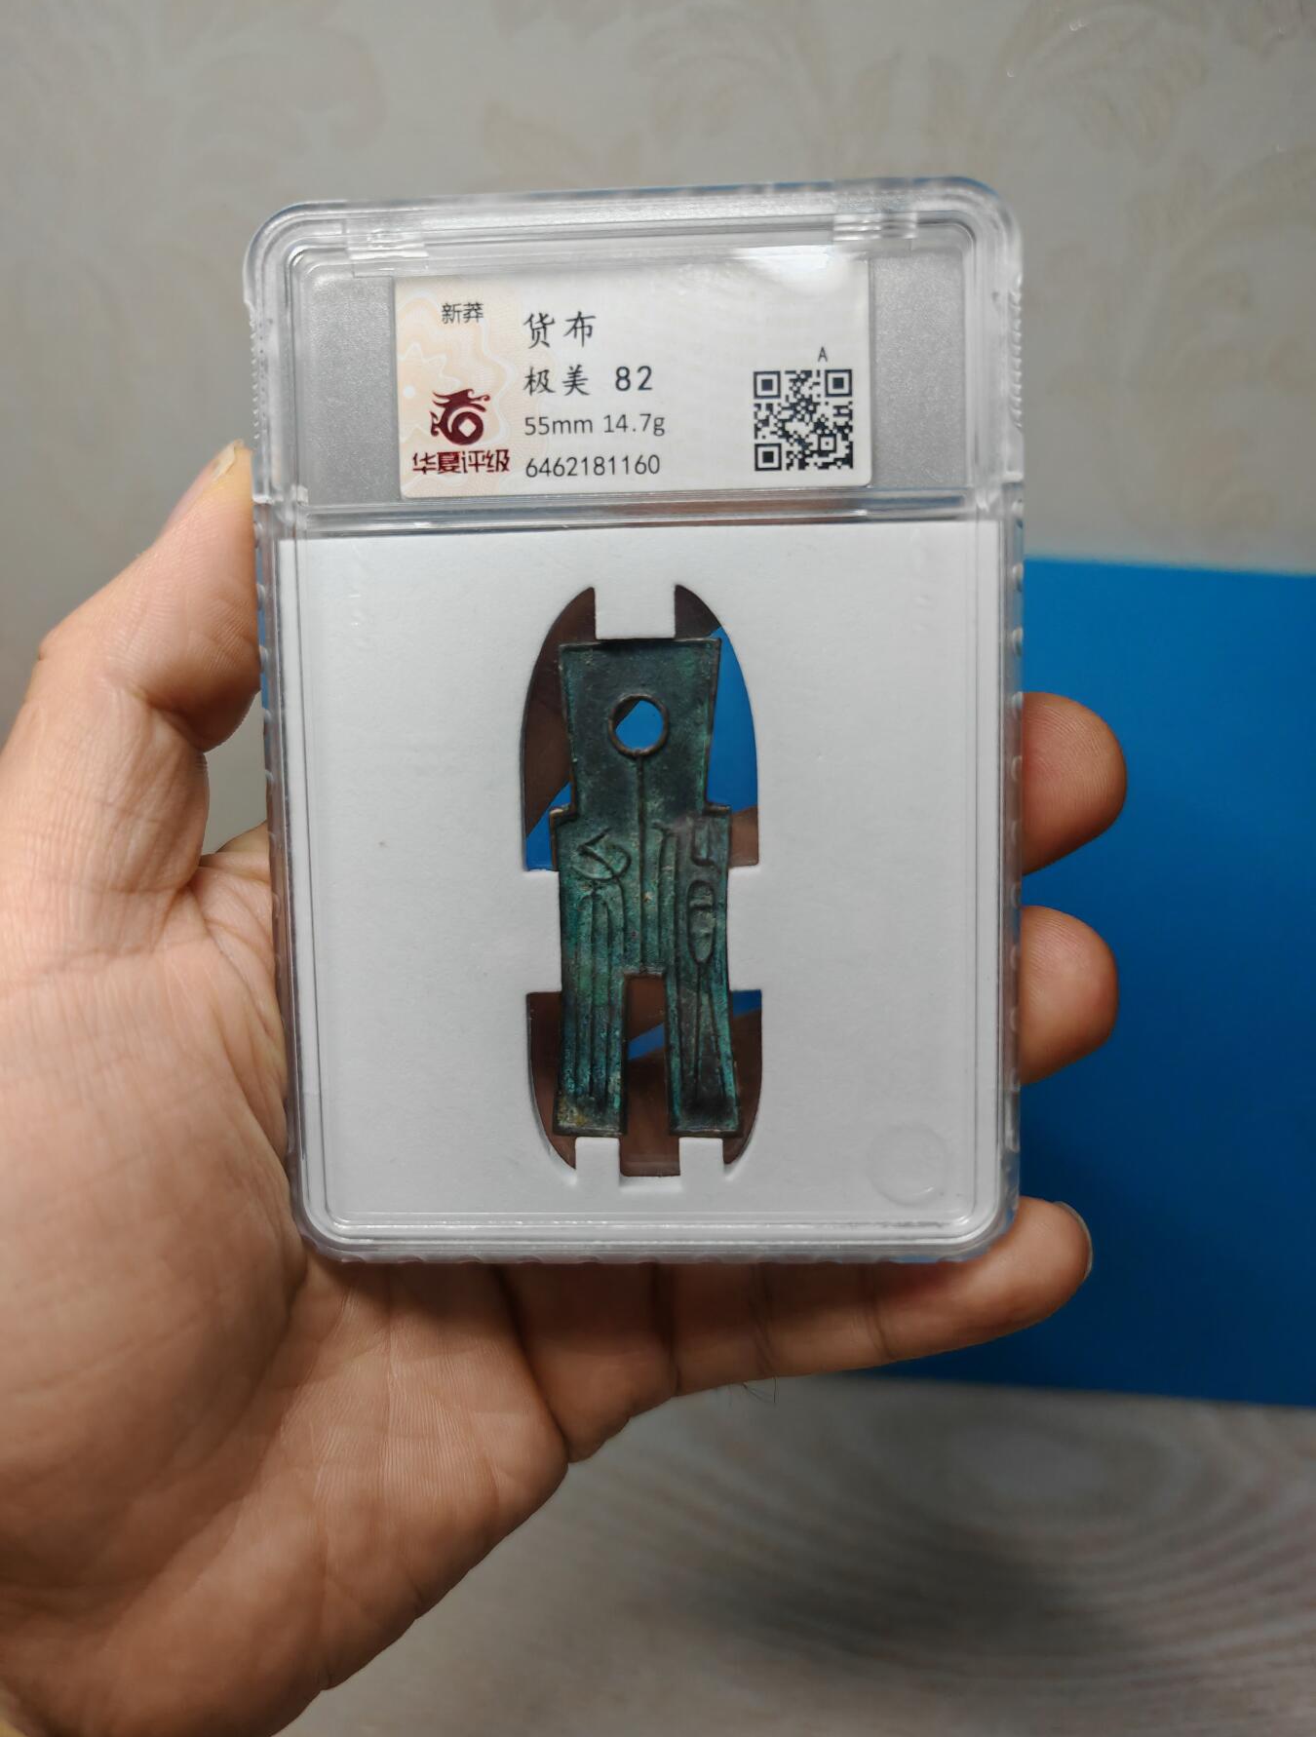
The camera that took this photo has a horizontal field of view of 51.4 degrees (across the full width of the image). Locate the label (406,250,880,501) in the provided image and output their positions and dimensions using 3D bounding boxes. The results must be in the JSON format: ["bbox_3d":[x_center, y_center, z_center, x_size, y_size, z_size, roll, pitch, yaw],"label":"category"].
[{"bbox_3d":[-0.003,-0.052,0.145,0.050,0.024,0.001,-1,6,3],"label":"label"}]

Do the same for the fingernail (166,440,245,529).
[{"bbox_3d":[-0.050,-0.042,0.150,0.004,0.013,0.012,41,0,-12],"label":"fingernail"}]

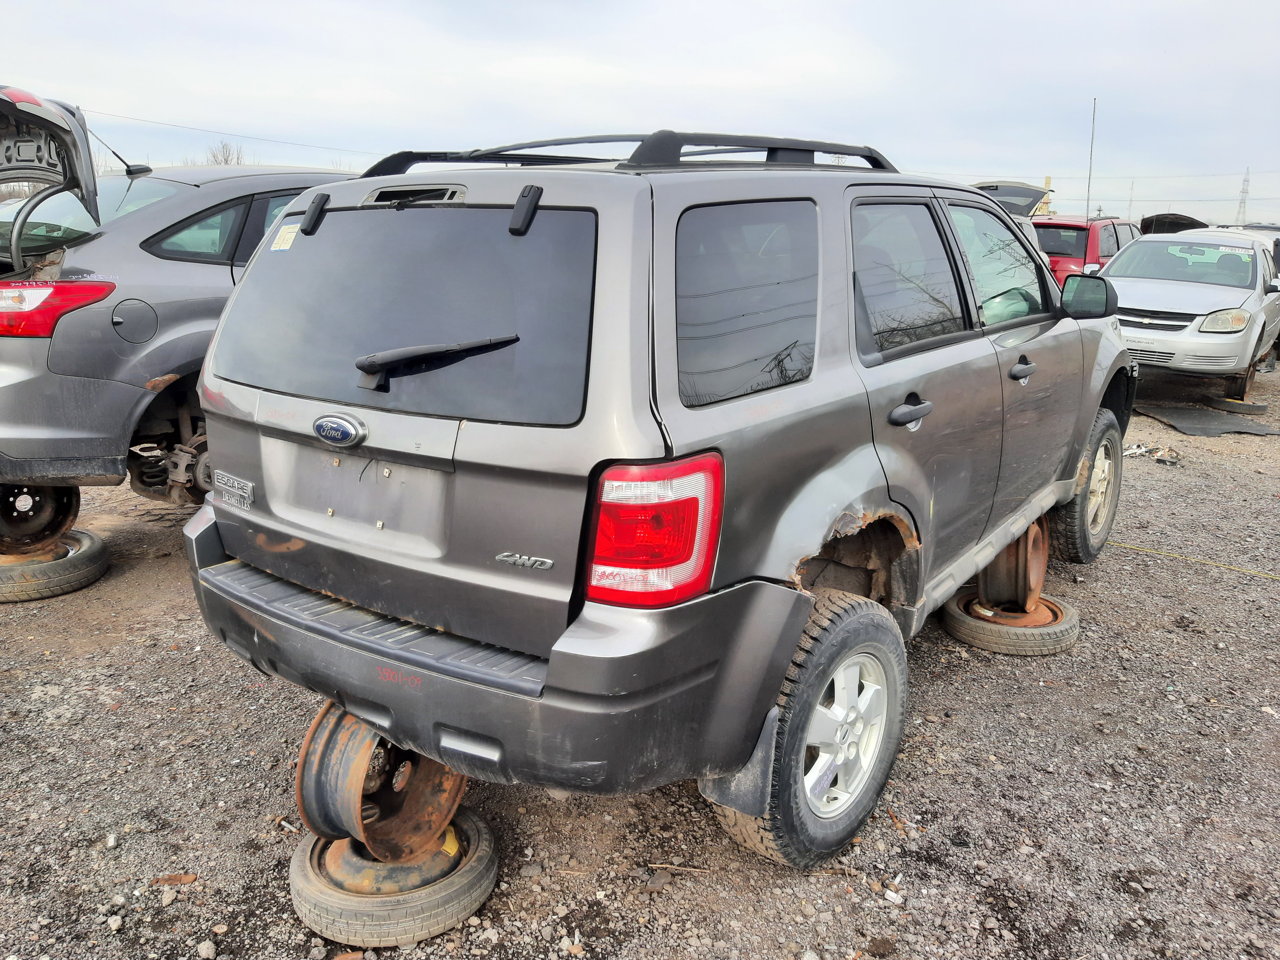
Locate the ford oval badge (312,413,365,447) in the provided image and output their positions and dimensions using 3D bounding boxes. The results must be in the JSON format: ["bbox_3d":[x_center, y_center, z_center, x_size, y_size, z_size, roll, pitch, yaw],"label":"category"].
[{"bbox_3d":[-0.668,-0.114,2.142,0.170,0.082,0.030,10,13,37],"label":"ford oval badge"}]

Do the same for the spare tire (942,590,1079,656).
[{"bbox_3d":[1.554,0.584,4.050,0.537,0.115,0.537,-1,14,0],"label":"spare tire"}]

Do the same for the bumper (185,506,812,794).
[{"bbox_3d":[-0.523,0.296,2.426,1.790,0.410,0.650,10,19,37],"label":"bumper"}]

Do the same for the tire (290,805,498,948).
[{"bbox_3d":[-0.644,1.024,2.552,0.522,0.122,0.522,1,11,0],"label":"tire"}]

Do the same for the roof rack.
[{"bbox_3d":[0.026,-0.945,2.870,0.980,0.120,1.440,10,19,37],"label":"roof rack"}]

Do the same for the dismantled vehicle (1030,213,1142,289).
[{"bbox_3d":[8.190,-3.830,17.500,1.970,1.750,5.000,10,18,37],"label":"dismantled vehicle"}]

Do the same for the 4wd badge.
[{"bbox_3d":[-0.231,0.160,1.901,0.150,0.030,0.010,8,12,29],"label":"4wd badge"}]

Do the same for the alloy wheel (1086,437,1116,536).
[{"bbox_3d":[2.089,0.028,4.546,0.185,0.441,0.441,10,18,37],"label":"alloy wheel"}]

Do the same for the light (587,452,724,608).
[{"bbox_3d":[0.031,0.091,1.840,0.215,0.290,0.210,7,16,28],"label":"light"}]

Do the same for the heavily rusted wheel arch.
[{"bbox_3d":[0.479,0.295,2.388,0.190,0.440,0.690,10,19,37],"label":"heavily rusted wheel arch"}]

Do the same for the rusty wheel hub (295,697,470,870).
[{"bbox_3d":[-0.645,0.744,2.474,0.205,0.418,0.418,7,16,27],"label":"rusty wheel hub"}]

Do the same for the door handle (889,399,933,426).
[{"bbox_3d":[0.651,-0.171,2.358,0.060,0.058,0.255,10,19,37],"label":"door handle"}]

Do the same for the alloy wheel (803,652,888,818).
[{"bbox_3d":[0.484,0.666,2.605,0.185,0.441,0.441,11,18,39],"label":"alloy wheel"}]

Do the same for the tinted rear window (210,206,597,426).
[{"bbox_3d":[-0.590,-0.398,2.180,1.310,0.460,0.090,10,-6,37],"label":"tinted rear window"}]

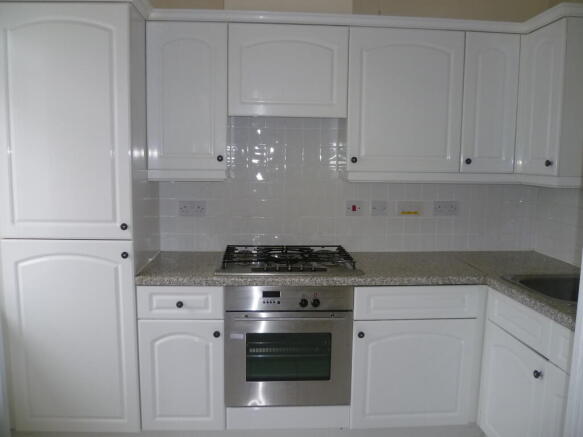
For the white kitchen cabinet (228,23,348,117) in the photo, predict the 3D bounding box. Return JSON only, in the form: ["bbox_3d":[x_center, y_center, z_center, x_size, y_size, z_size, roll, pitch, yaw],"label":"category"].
[{"bbox_3d":[-0.025,-0.750,2.507,0.607,0.447,0.304,0,7,-3],"label":"white kitchen cabinet"}]

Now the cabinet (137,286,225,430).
[{"bbox_3d":[-0.526,0.630,2.491,0.396,0.706,0.580,0,7,-3],"label":"cabinet"}]

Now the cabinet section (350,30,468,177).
[{"bbox_3d":[0.576,-0.610,2.558,0.595,0.730,0.320,0,7,-3],"label":"cabinet section"}]

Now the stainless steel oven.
[{"bbox_3d":[-0.026,0.576,2.504,0.602,0.590,0.560,0,7,-3],"label":"stainless steel oven"}]

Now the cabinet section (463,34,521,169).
[{"bbox_3d":[1.018,-0.609,2.586,0.291,0.717,0.304,0,7,-3],"label":"cabinet section"}]

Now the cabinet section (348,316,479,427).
[{"bbox_3d":[0.578,0.717,2.545,0.603,0.550,0.540,0,7,-3],"label":"cabinet section"}]

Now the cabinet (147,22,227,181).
[{"bbox_3d":[-0.526,-0.597,2.495,0.395,0.762,0.304,0,7,-3],"label":"cabinet"}]

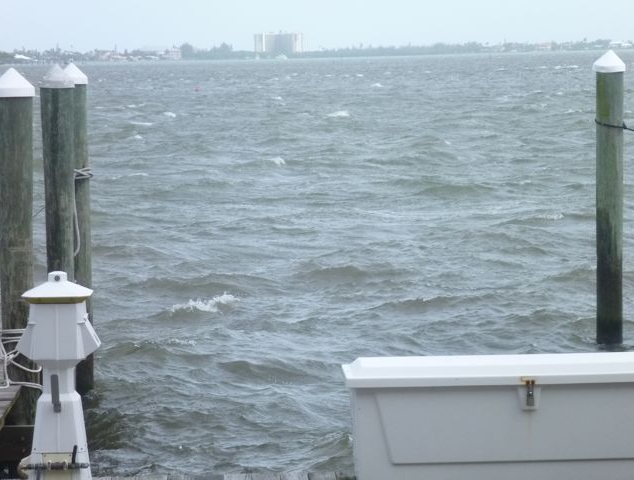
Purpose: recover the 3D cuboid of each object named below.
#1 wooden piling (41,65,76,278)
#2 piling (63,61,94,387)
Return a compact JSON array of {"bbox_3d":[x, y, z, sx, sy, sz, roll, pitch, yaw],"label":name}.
[{"bbox_3d":[-1.900,0.048,18.500,0.255,2.700,0.255,-1,4,0],"label":"wooden piling"},{"bbox_3d":[-1.973,-0.097,20.500,0.260,2.720,0.260,-1,4,0],"label":"piling"}]

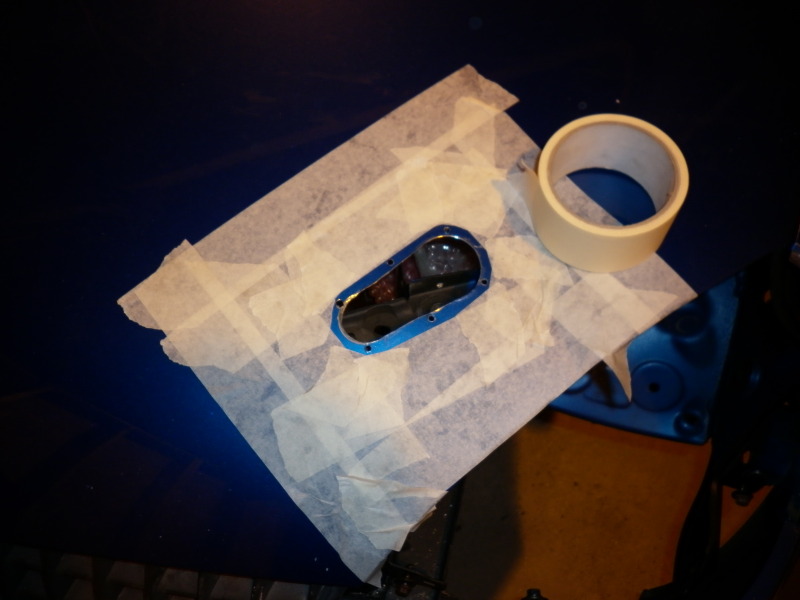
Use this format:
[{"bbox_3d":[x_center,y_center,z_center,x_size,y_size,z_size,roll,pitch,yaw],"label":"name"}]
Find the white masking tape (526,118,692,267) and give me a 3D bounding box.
[{"bbox_3d":[0.134,-0.069,0.422,0.090,0.050,0.090,-2,67,5],"label":"white masking tape"}]

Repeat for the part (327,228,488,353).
[{"bbox_3d":[0.007,-0.006,0.435,0.117,0.008,0.063,-32,68,-8],"label":"part"}]

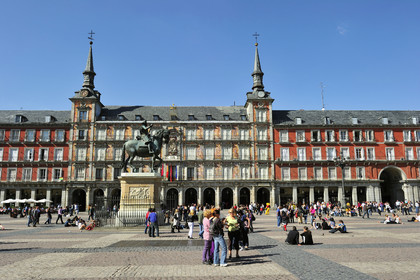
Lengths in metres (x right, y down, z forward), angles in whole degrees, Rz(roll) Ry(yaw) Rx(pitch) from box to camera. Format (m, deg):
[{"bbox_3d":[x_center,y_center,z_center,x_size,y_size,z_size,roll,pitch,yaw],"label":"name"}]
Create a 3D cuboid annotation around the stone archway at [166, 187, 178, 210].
[{"bbox_3d":[-7.407,11.857,74.430,2.510,4.480,1.000,0,-9,-1],"label":"stone archway"}]

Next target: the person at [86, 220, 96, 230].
[{"bbox_3d":[-8.396,5.971,26.503,0.850,0.720,0.520,4,-10,-25],"label":"person"}]

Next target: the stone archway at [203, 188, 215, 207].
[{"bbox_3d":[-0.128,11.541,73.442,2.390,4.590,0.900,0,-9,-2],"label":"stone archway"}]

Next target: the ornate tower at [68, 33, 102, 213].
[{"bbox_3d":[-26.078,-4.717,78.968,5.770,38.780,6.300,0,-9,-1],"label":"ornate tower"}]

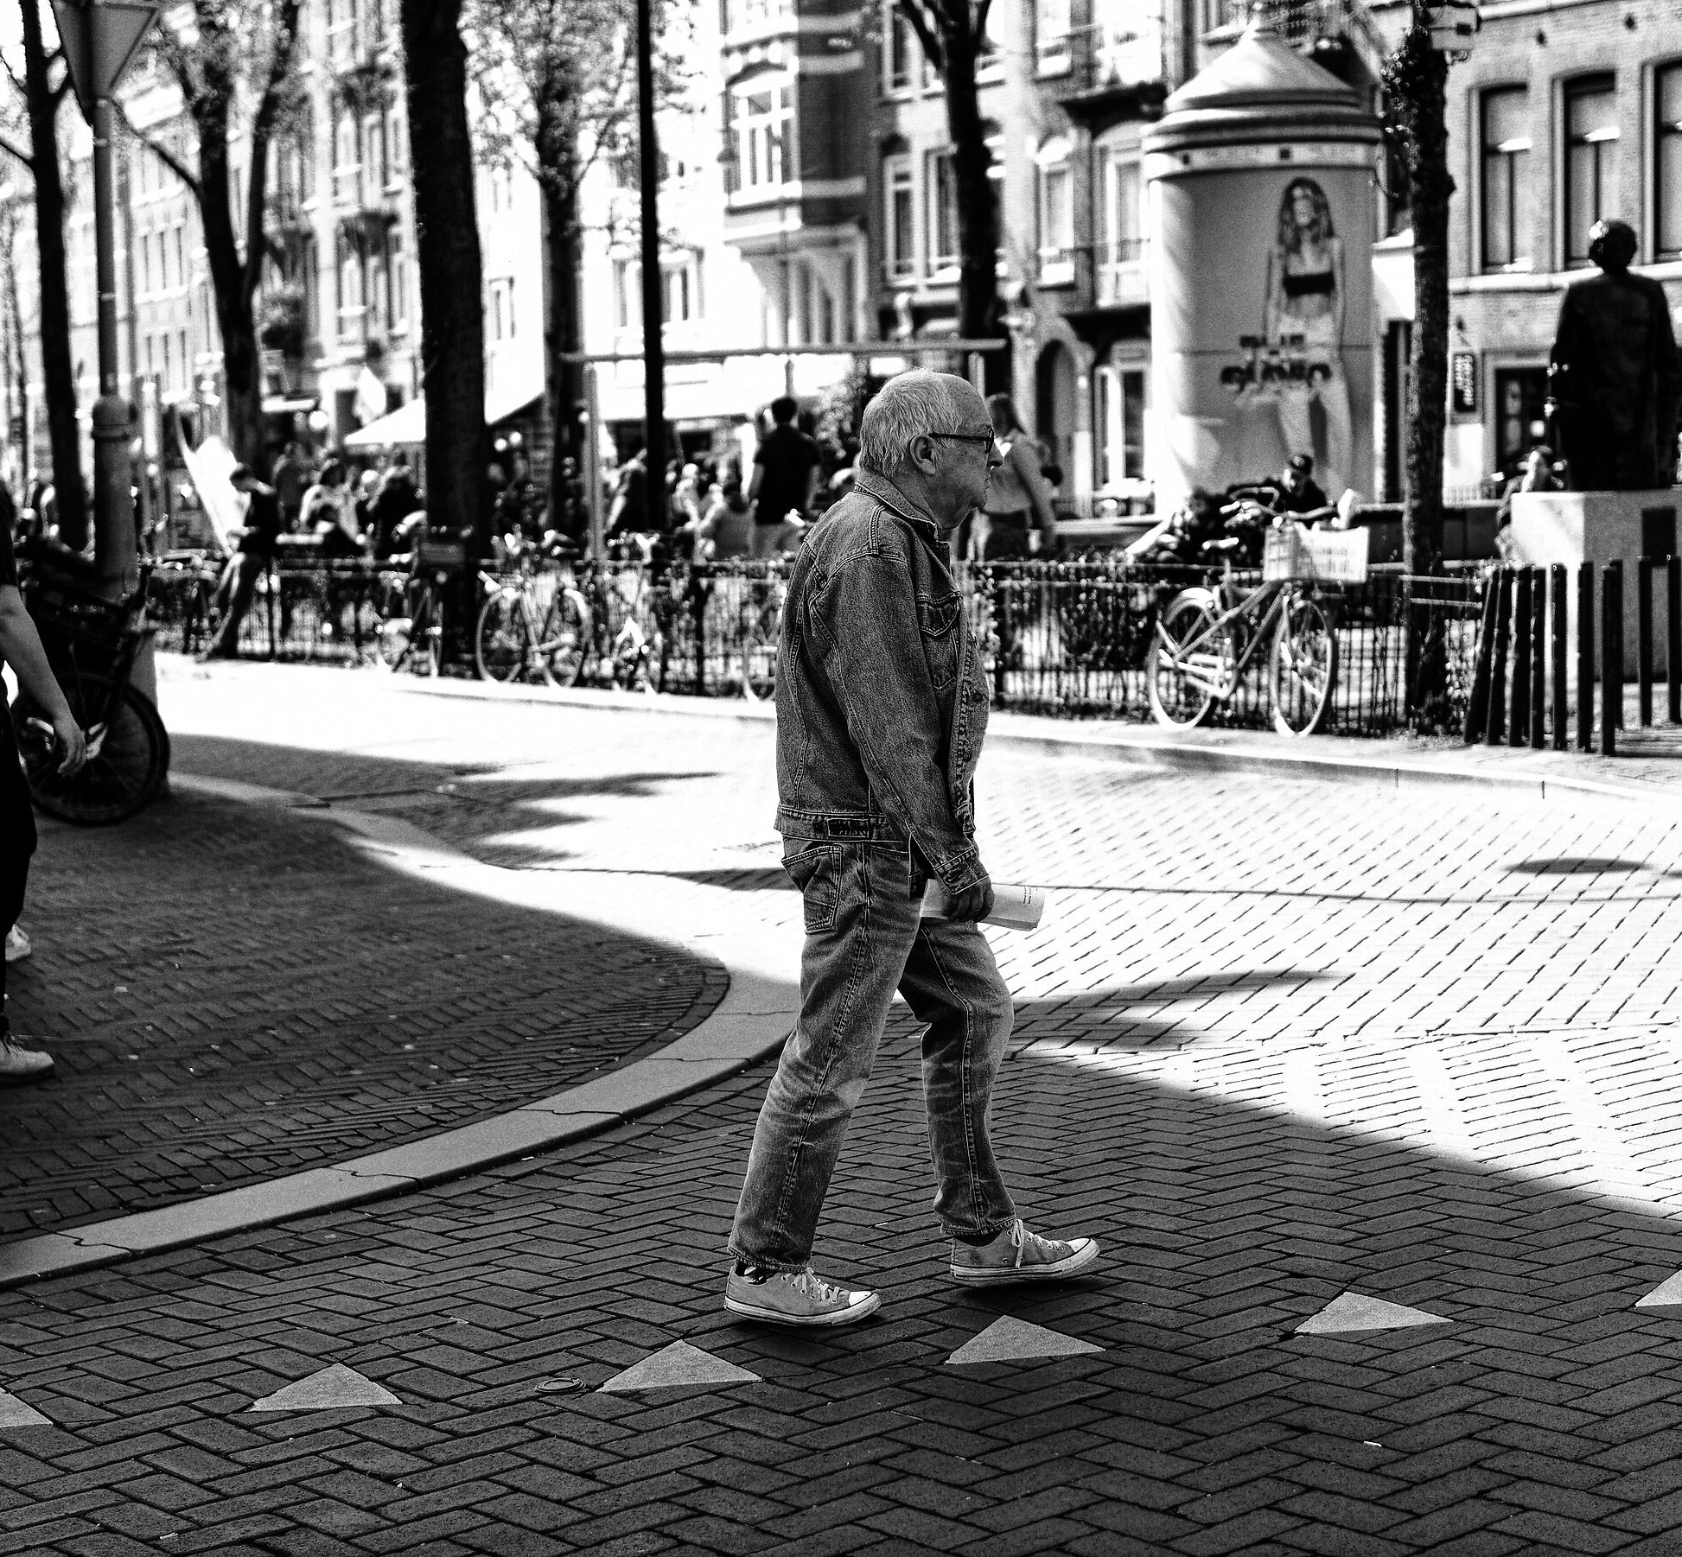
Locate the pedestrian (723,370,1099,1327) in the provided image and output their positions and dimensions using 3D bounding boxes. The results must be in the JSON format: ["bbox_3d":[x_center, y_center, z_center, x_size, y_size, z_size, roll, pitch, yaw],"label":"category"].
[{"bbox_3d":[0.110,0.118,6.484,0.680,1.695,0.520,-2,6,-4],"label":"pedestrian"}]

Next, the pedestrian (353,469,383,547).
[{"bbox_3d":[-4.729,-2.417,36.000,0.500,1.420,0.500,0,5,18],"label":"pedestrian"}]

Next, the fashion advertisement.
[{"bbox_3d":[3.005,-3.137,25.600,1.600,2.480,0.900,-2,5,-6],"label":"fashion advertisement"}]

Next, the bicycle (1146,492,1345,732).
[{"bbox_3d":[2.127,-0.802,18.918,0.600,1.130,1.830,-4,6,-28],"label":"bicycle"}]

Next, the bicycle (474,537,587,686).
[{"bbox_3d":[-2.067,-1.089,24.207,0.600,1.080,1.800,-5,7,-32],"label":"bicycle"}]

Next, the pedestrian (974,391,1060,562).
[{"bbox_3d":[1.113,-1.587,22.757,0.500,1.700,0.450,3,7,40],"label":"pedestrian"}]

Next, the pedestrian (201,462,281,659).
[{"bbox_3d":[-5.209,-1.891,31.200,0.600,1.700,0.500,-4,6,-28],"label":"pedestrian"}]

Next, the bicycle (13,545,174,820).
[{"bbox_3d":[-3.504,-0.445,16.466,0.660,1.200,1.650,-3,5,-20],"label":"bicycle"}]

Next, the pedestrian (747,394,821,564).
[{"bbox_3d":[-0.399,-1.747,24.949,0.520,1.800,0.380,-1,6,3],"label":"pedestrian"}]

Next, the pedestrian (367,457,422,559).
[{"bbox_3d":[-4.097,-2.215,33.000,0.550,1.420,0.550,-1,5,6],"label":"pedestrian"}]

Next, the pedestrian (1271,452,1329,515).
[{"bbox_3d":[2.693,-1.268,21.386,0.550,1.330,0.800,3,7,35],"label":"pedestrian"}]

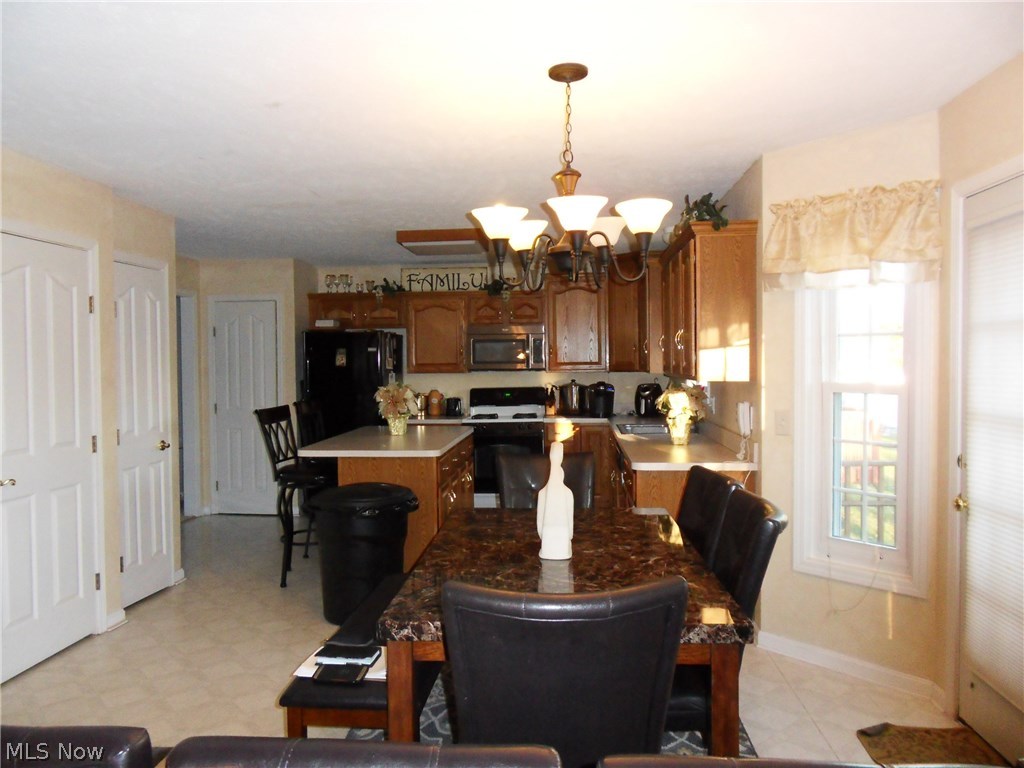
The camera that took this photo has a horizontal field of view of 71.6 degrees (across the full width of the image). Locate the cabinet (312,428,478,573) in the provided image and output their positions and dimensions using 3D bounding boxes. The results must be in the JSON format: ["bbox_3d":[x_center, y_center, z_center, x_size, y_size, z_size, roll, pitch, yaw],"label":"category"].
[{"bbox_3d":[-0.821,0.849,5.166,0.925,0.915,1.430,0,2,5],"label":"cabinet"}]

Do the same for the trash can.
[{"bbox_3d":[-0.849,0.955,4.044,0.610,0.730,0.590,0,2,0],"label":"trash can"}]

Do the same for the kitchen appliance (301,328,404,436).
[{"bbox_3d":[-1.539,0.377,6.963,0.733,1.720,0.780,0,2,5],"label":"kitchen appliance"}]

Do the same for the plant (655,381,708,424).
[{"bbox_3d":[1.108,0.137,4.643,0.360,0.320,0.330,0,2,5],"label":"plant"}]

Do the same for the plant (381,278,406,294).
[{"bbox_3d":[-1.186,-0.956,7.108,0.270,0.180,0.210,0,2,5],"label":"plant"}]

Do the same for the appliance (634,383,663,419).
[{"bbox_3d":[1.295,0.155,6.711,0.250,0.310,0.295,1,2,31],"label":"appliance"}]

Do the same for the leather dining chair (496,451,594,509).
[{"bbox_3d":[0.136,0.840,3.296,0.490,1.000,0.600,0,2,5],"label":"leather dining chair"}]

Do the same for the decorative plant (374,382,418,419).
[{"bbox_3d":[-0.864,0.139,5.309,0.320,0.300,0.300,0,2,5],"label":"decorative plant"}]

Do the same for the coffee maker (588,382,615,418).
[{"bbox_3d":[0.868,0.154,6.886,0.250,0.340,0.300,0,2,5],"label":"coffee maker"}]

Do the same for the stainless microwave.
[{"bbox_3d":[-0.034,-0.347,7.039,0.760,0.435,0.400,0,2,5],"label":"stainless microwave"}]

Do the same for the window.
[{"bbox_3d":[1.557,0.076,3.169,0.120,1.630,0.600,-2,2,-40],"label":"window"}]

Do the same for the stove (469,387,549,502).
[{"bbox_3d":[-0.056,0.654,7.065,0.765,1.190,0.690,0,2,5],"label":"stove"}]

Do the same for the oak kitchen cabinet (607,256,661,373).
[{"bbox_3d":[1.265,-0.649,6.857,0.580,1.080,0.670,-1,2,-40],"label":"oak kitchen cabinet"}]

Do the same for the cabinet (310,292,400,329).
[{"bbox_3d":[-1.580,-0.736,7.363,0.950,0.370,0.340,0,2,5],"label":"cabinet"}]

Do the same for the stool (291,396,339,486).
[{"bbox_3d":[-1.328,0.711,5.469,0.550,1.130,0.470,0,2,5],"label":"stool"}]

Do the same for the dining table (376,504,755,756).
[{"bbox_3d":[0.169,0.979,2.628,0.990,0.760,1.500,0,2,2],"label":"dining table"}]

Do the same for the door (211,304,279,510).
[{"bbox_3d":[-2.534,0.238,6.805,0.625,2.040,0.050,0,2,5],"label":"door"}]

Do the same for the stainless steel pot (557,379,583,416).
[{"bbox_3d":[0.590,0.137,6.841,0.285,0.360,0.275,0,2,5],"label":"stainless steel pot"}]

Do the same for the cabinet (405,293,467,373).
[{"bbox_3d":[-0.739,-0.515,7.178,0.625,0.790,0.335,0,2,5],"label":"cabinet"}]

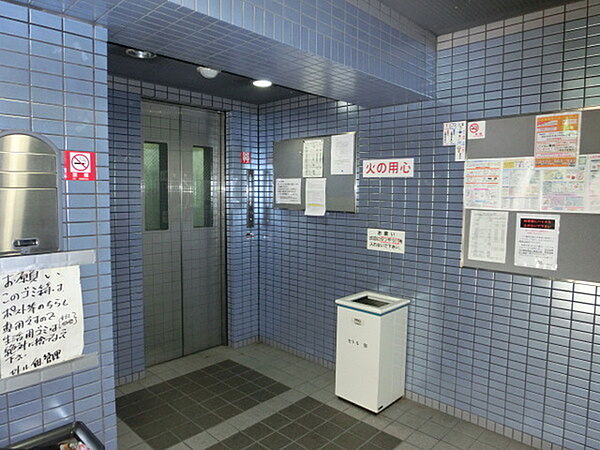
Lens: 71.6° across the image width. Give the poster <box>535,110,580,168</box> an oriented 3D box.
[{"bbox_3d":[1.342,-0.439,2.177,0.206,0.282,0.008,5,7,43],"label":"poster"}]

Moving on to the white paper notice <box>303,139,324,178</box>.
[{"bbox_3d":[0.102,-0.538,3.363,0.212,0.297,0.010,5,7,44],"label":"white paper notice"}]

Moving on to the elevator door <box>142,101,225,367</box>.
[{"bbox_3d":[-0.996,0.082,3.535,0.070,2.120,0.810,5,7,44],"label":"elevator door"}]

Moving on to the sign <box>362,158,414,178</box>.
[{"bbox_3d":[0.606,-0.397,2.902,0.408,0.124,0.008,5,7,43],"label":"sign"}]

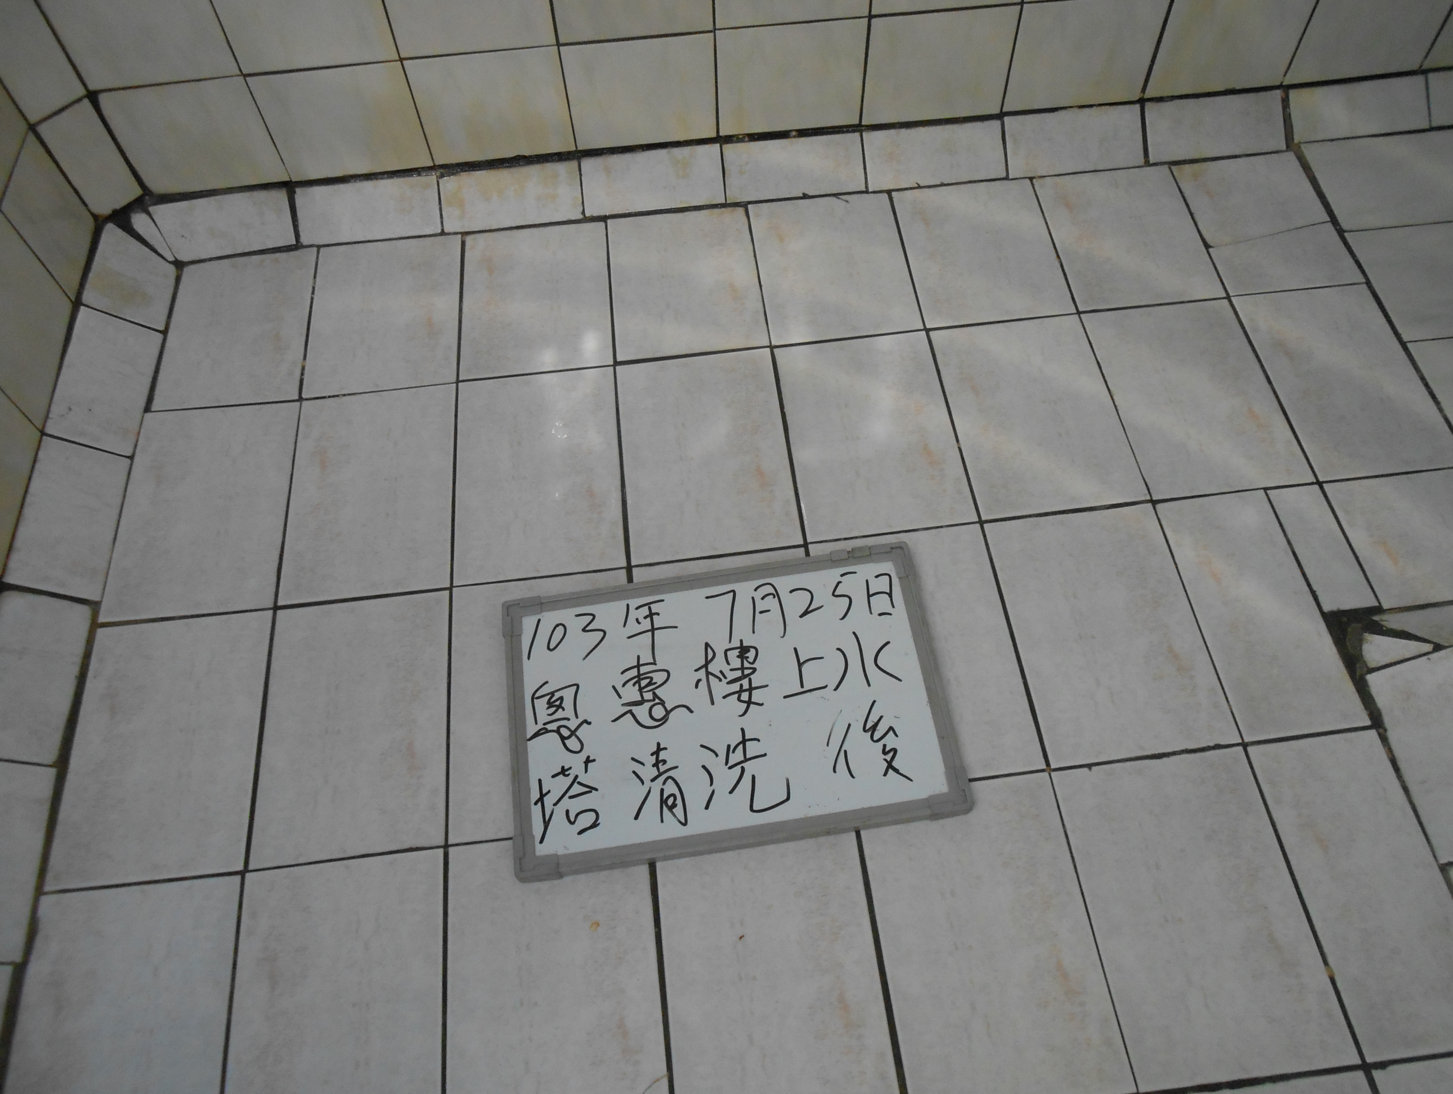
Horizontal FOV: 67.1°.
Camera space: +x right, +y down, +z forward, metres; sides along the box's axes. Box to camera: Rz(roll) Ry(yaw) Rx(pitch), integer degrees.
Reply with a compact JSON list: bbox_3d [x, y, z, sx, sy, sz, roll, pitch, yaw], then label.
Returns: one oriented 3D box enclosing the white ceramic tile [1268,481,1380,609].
[{"bbox_3d":[0.671,0.001,1.241,0.056,0.010,0.162,-7,58,-2],"label":"white ceramic tile"}]

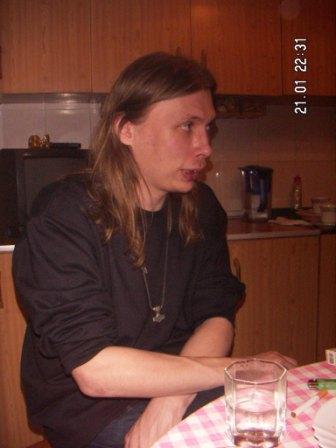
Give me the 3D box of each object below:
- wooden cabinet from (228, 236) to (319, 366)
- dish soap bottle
[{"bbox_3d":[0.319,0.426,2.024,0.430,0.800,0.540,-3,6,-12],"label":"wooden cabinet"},{"bbox_3d":[0.636,-0.155,2.288,0.056,0.182,0.045,-3,6,-12],"label":"dish soap bottle"}]

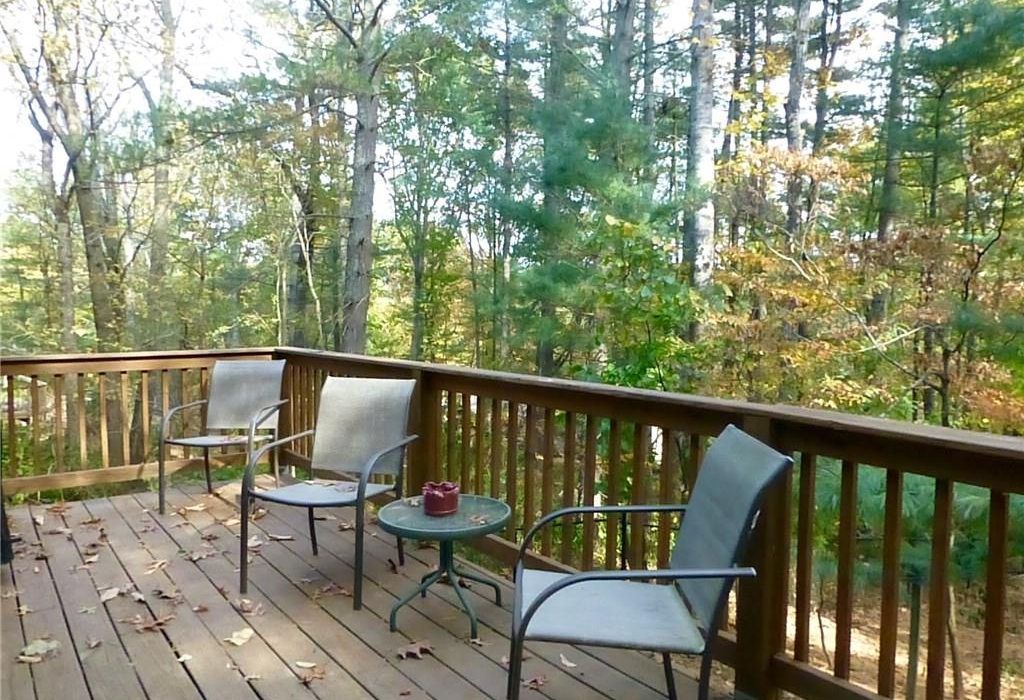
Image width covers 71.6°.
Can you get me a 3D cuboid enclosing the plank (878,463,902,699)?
[{"bbox_3d":[1.036,0.641,1.944,0.034,0.680,0.034,-2,4,-39],"label":"plank"}]

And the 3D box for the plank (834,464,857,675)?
[{"bbox_3d":[0.957,0.627,2.030,0.036,0.640,0.036,-2,4,-38],"label":"plank"}]

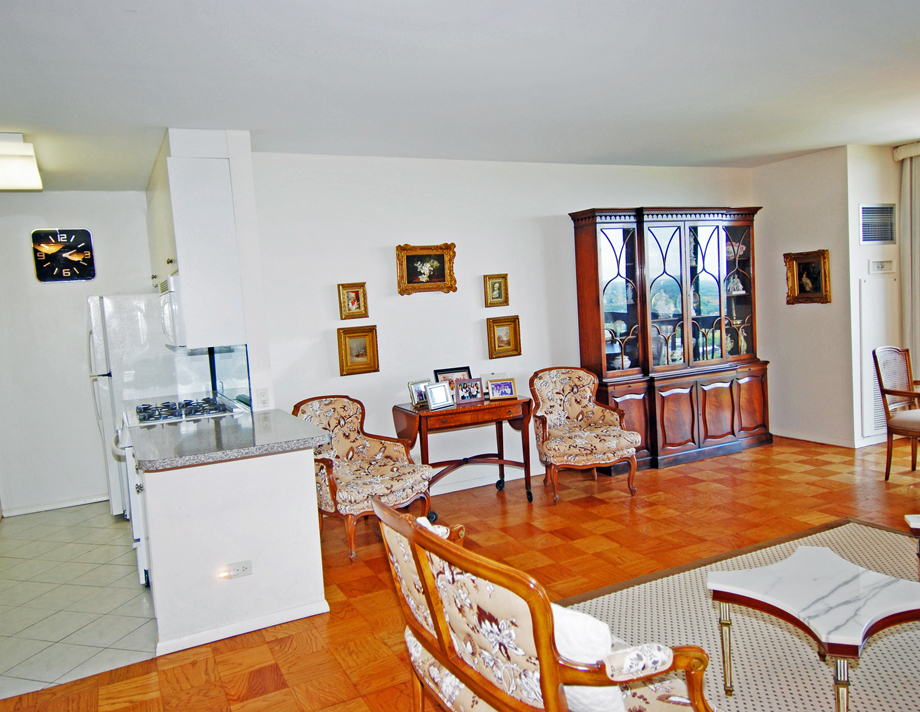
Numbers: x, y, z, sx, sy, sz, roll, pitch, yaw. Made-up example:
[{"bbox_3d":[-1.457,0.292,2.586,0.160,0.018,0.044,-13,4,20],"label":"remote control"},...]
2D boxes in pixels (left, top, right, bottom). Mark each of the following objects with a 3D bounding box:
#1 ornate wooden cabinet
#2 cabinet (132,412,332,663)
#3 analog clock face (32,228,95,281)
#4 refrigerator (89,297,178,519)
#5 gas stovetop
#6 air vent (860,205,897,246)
[{"bbox_3d":[1.995,-0.188,5.997,1.923,2.232,0.454,-5,4,-24],"label":"ornate wooden cabinet"},{"bbox_3d":[-1.265,0.841,3.550,0.851,0.888,1.154,-6,5,-26],"label":"cabinet"},{"bbox_3d":[-3.262,-0.833,5.375,0.417,0.425,0.050,-6,5,-26],"label":"analog clock face"},{"bbox_3d":[-2.626,0.382,5.508,0.773,1.740,0.735,-6,4,-29],"label":"refrigerator"},{"bbox_3d":[-1.930,0.373,4.489,0.609,0.063,0.763,-6,4,-29],"label":"gas stovetop"},{"bbox_3d":[3.695,-1.159,5.739,0.530,0.350,0.035,-6,5,-26],"label":"air vent"}]

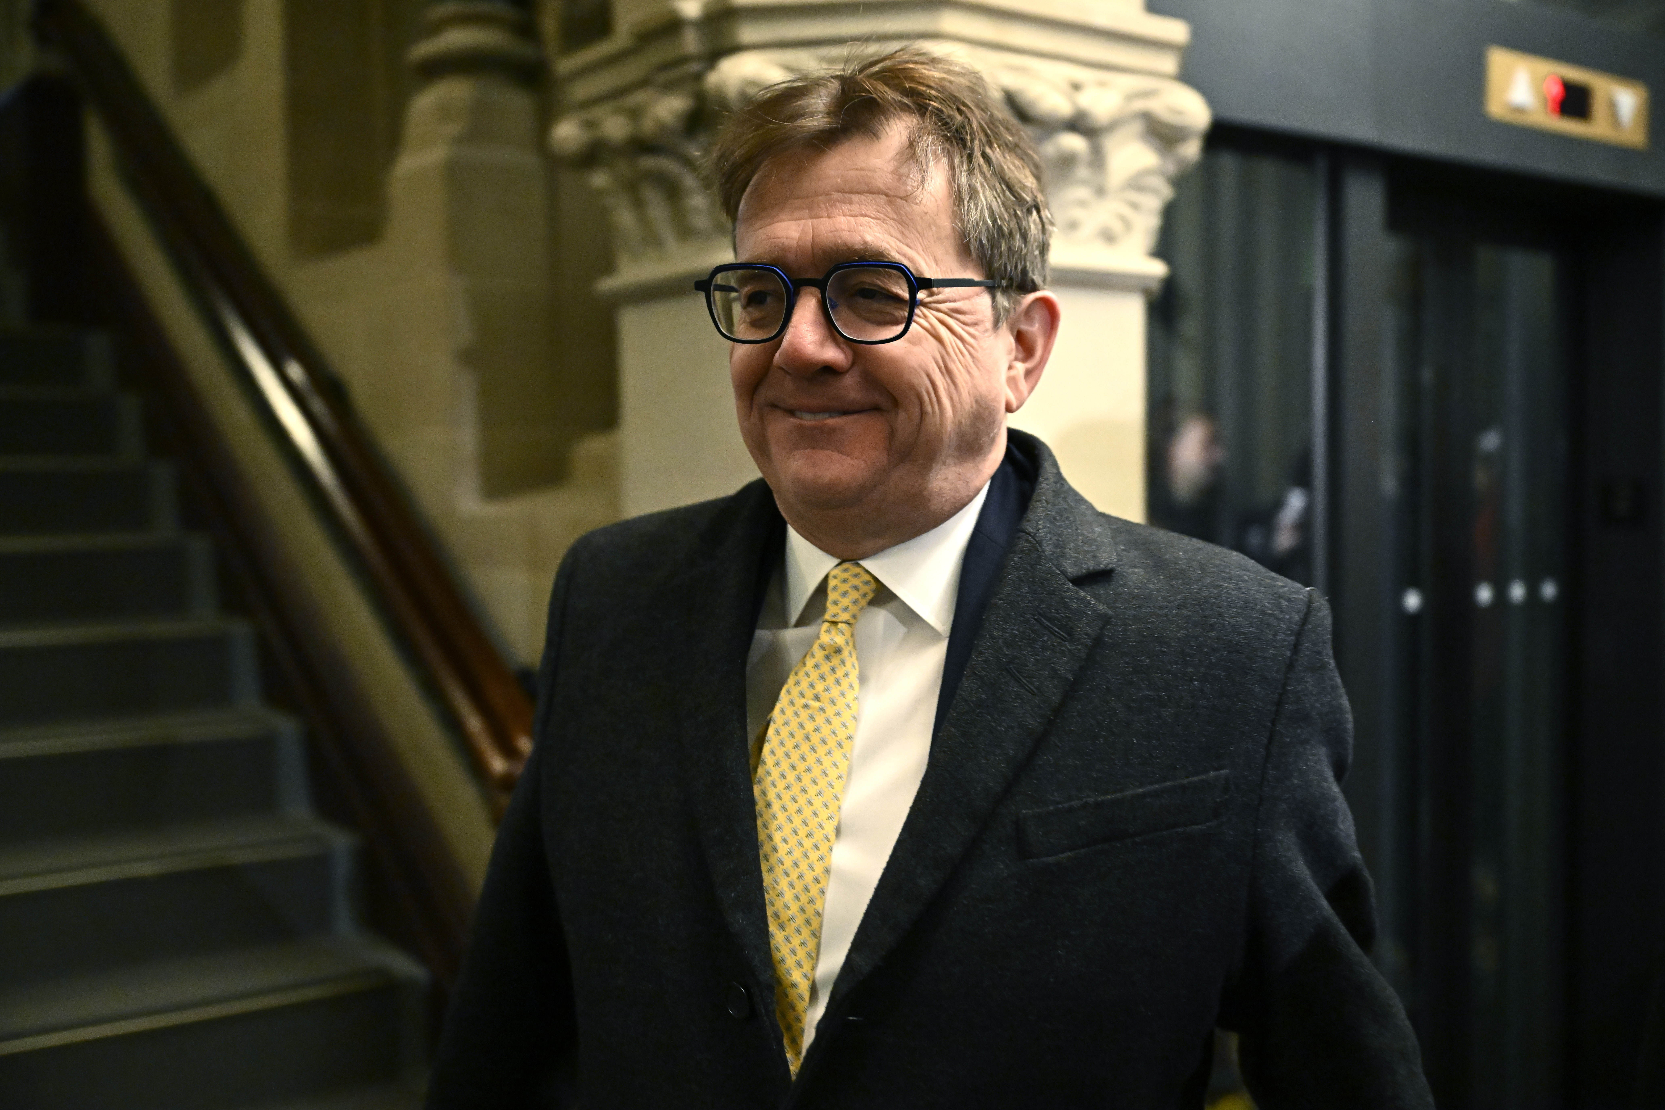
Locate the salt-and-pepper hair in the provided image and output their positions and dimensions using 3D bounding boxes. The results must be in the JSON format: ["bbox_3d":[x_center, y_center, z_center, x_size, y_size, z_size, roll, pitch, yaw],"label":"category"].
[{"bbox_3d":[0.034,-0.203,1.025,0.185,0.190,0.198,4,9,28],"label":"salt-and-pepper hair"}]

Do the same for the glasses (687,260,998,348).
[{"bbox_3d":[0.020,-0.143,0.993,0.146,0.048,0.143,4,9,28],"label":"glasses"}]

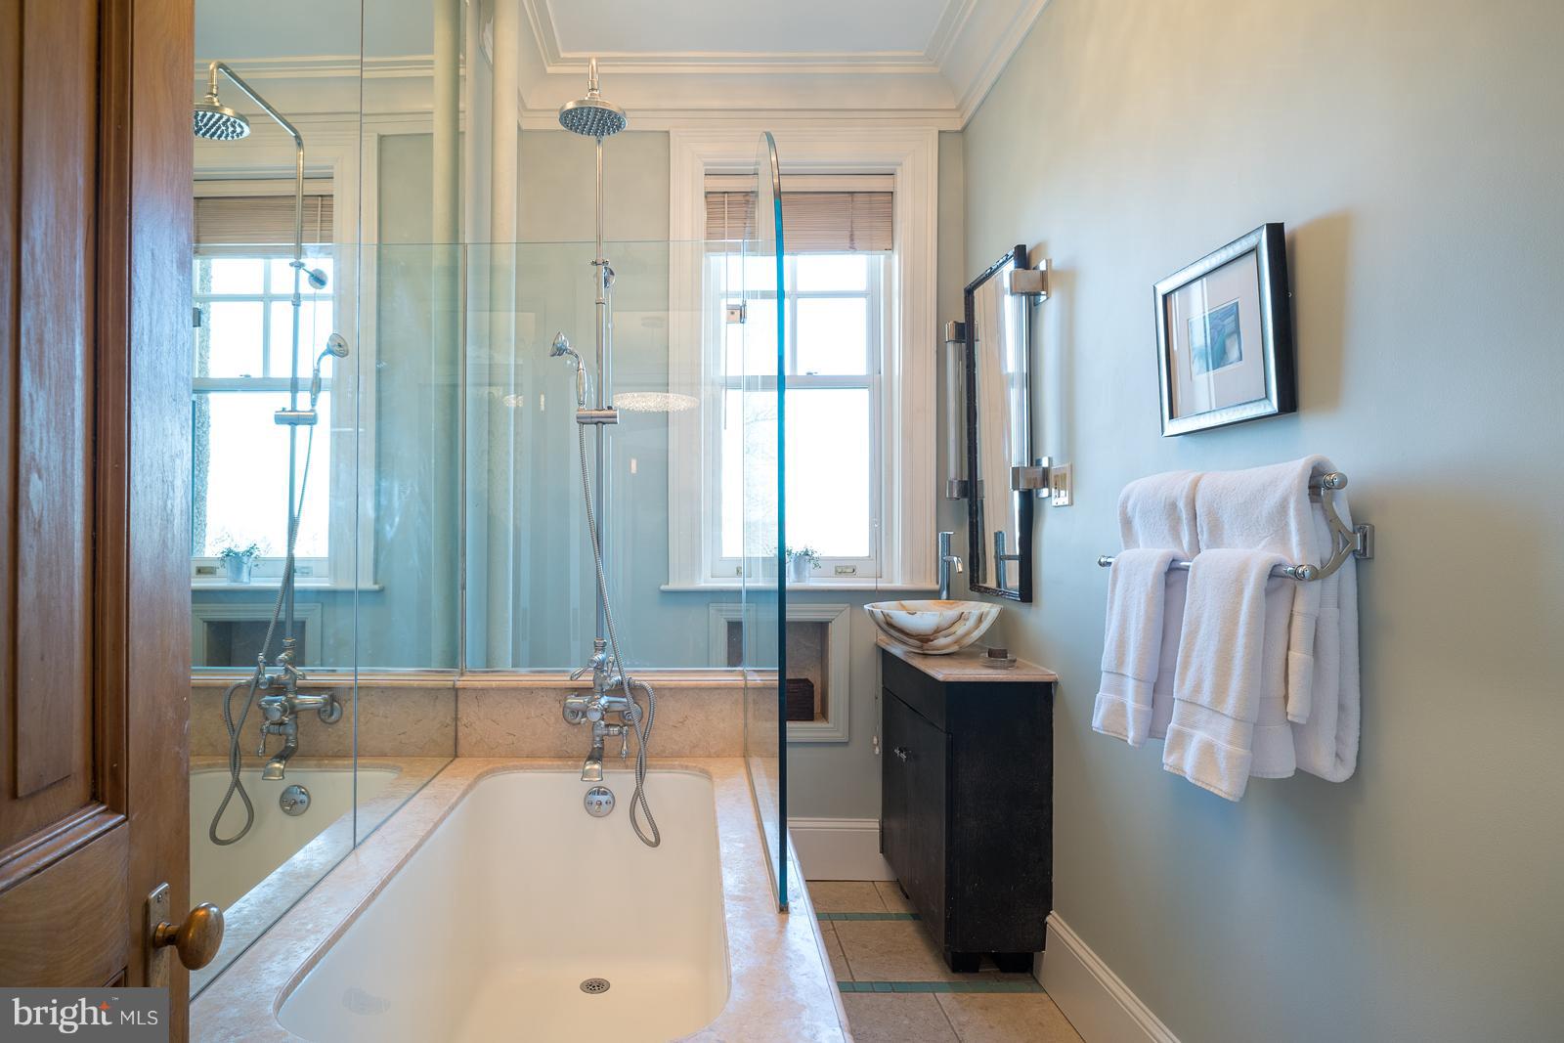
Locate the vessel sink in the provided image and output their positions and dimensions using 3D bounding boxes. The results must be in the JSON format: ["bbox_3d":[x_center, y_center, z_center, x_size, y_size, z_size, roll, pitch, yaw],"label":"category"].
[{"bbox_3d":[0.481,0.344,2.470,0.436,0.145,0.436,0,-1,-7],"label":"vessel sink"}]

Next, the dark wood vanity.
[{"bbox_3d":[0.538,0.825,2.439,0.302,0.820,0.666,0,-1,-7],"label":"dark wood vanity"}]

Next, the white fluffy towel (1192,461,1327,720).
[{"bbox_3d":[0.740,0.108,1.230,0.113,0.410,0.236,0,-1,-7],"label":"white fluffy towel"}]

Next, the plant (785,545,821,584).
[{"bbox_3d":[0.064,0.149,2.747,0.154,0.138,0.133,0,-1,0],"label":"plant"}]

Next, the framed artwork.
[{"bbox_3d":[0.781,-0.321,1.404,0.033,0.302,0.311,-4,0,-7],"label":"framed artwork"}]

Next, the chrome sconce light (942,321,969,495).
[{"bbox_3d":[0.610,-0.375,2.624,0.113,0.615,0.074,0,-1,-7],"label":"chrome sconce light"}]

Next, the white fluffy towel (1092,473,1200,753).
[{"bbox_3d":[0.707,0.169,1.476,0.133,0.523,0.251,0,-1,-7],"label":"white fluffy towel"}]

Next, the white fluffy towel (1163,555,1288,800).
[{"bbox_3d":[0.704,0.231,1.240,0.087,0.374,0.205,0,-1,-7],"label":"white fluffy towel"}]

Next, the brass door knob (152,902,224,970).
[{"bbox_3d":[-0.553,0.387,0.730,0.051,0.055,0.054,0,-1,-12],"label":"brass door knob"}]

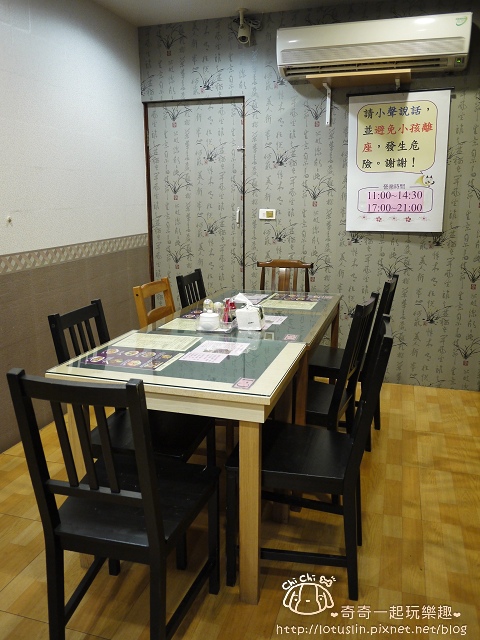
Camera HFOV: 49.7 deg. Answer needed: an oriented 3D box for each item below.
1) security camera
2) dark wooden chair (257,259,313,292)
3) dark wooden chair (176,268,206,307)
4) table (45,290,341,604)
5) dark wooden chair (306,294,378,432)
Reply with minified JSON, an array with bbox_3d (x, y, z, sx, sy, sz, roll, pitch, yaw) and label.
[{"bbox_3d":[0.025,-1.905,3.375,0.085,0.215,0.130,-1,13,-4],"label":"security camera"},{"bbox_3d":[0.257,0.085,3.413,0.430,0.890,0.480,3,13,14],"label":"dark wooden chair"},{"bbox_3d":[-0.059,0.188,2.939,0.490,0.900,0.420,3,13,13],"label":"dark wooden chair"},{"bbox_3d":[-0.011,0.369,2.502,0.759,0.740,1.786,4,13,17],"label":"table"},{"bbox_3d":[0.306,0.338,2.273,0.490,0.900,0.420,6,14,24],"label":"dark wooden chair"}]

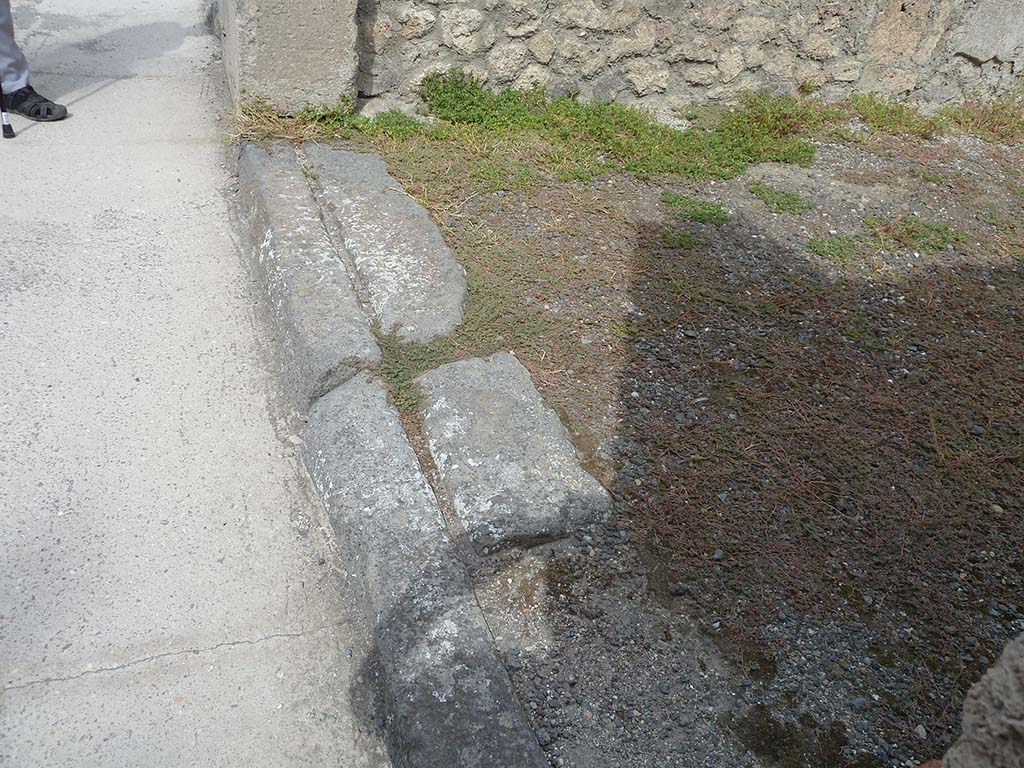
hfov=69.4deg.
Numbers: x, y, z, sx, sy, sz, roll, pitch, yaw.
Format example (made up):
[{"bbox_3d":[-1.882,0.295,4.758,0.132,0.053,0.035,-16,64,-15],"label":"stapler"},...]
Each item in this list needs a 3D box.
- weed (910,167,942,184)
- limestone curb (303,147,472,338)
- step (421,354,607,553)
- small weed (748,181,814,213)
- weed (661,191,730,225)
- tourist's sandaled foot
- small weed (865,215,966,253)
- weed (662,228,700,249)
[{"bbox_3d":[2.374,-1.194,4.235,0.155,0.045,0.140,26,40,21],"label":"weed"},{"bbox_3d":[-0.512,-0.578,2.911,0.356,0.150,1.574,-7,40,-21],"label":"limestone curb"},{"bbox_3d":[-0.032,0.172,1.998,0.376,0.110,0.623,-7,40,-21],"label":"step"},{"bbox_3d":[1.331,-0.926,3.653,0.300,0.045,0.240,20,38,14],"label":"small weed"},{"bbox_3d":[0.840,-0.808,3.385,0.310,0.050,0.210,17,37,10],"label":"weed"},{"bbox_3d":[-2.321,-1.371,3.589,0.290,0.110,0.110,8,37,-2],"label":"tourist's sandaled foot"},{"bbox_3d":[1.895,-0.707,3.474,0.420,0.060,0.330,27,40,22],"label":"small weed"},{"bbox_3d":[0.710,-0.610,3.098,0.150,0.045,0.130,16,37,9],"label":"weed"}]

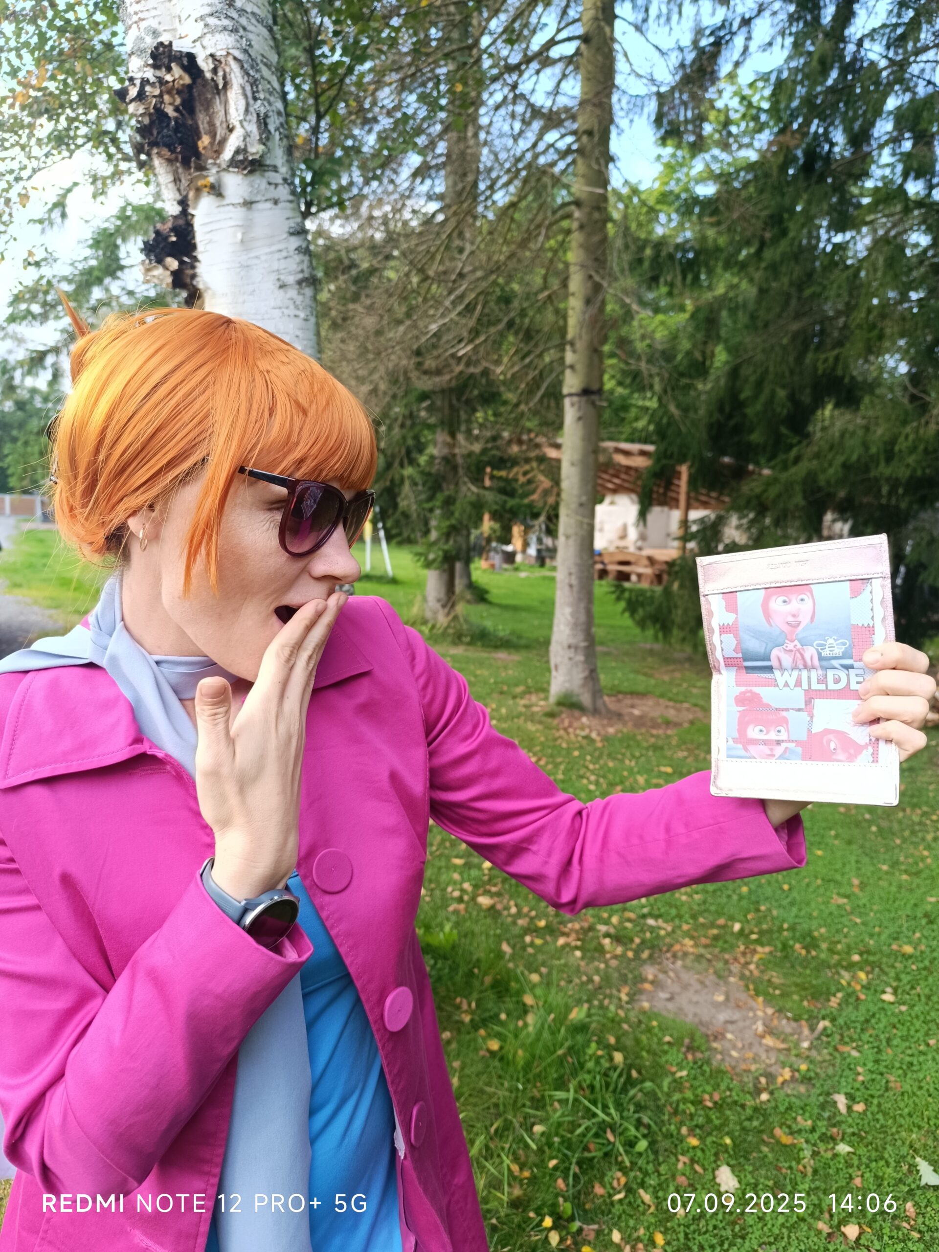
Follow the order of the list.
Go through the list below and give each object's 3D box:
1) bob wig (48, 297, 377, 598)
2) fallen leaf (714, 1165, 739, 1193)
[{"bbox_3d":[-0.178,-0.123,0.620,0.235,0.205,0.190,15,8,18],"label":"bob wig"},{"bbox_3d":[0.572,1.228,1.933,0.052,0.015,0.080,2,8,0],"label":"fallen leaf"}]

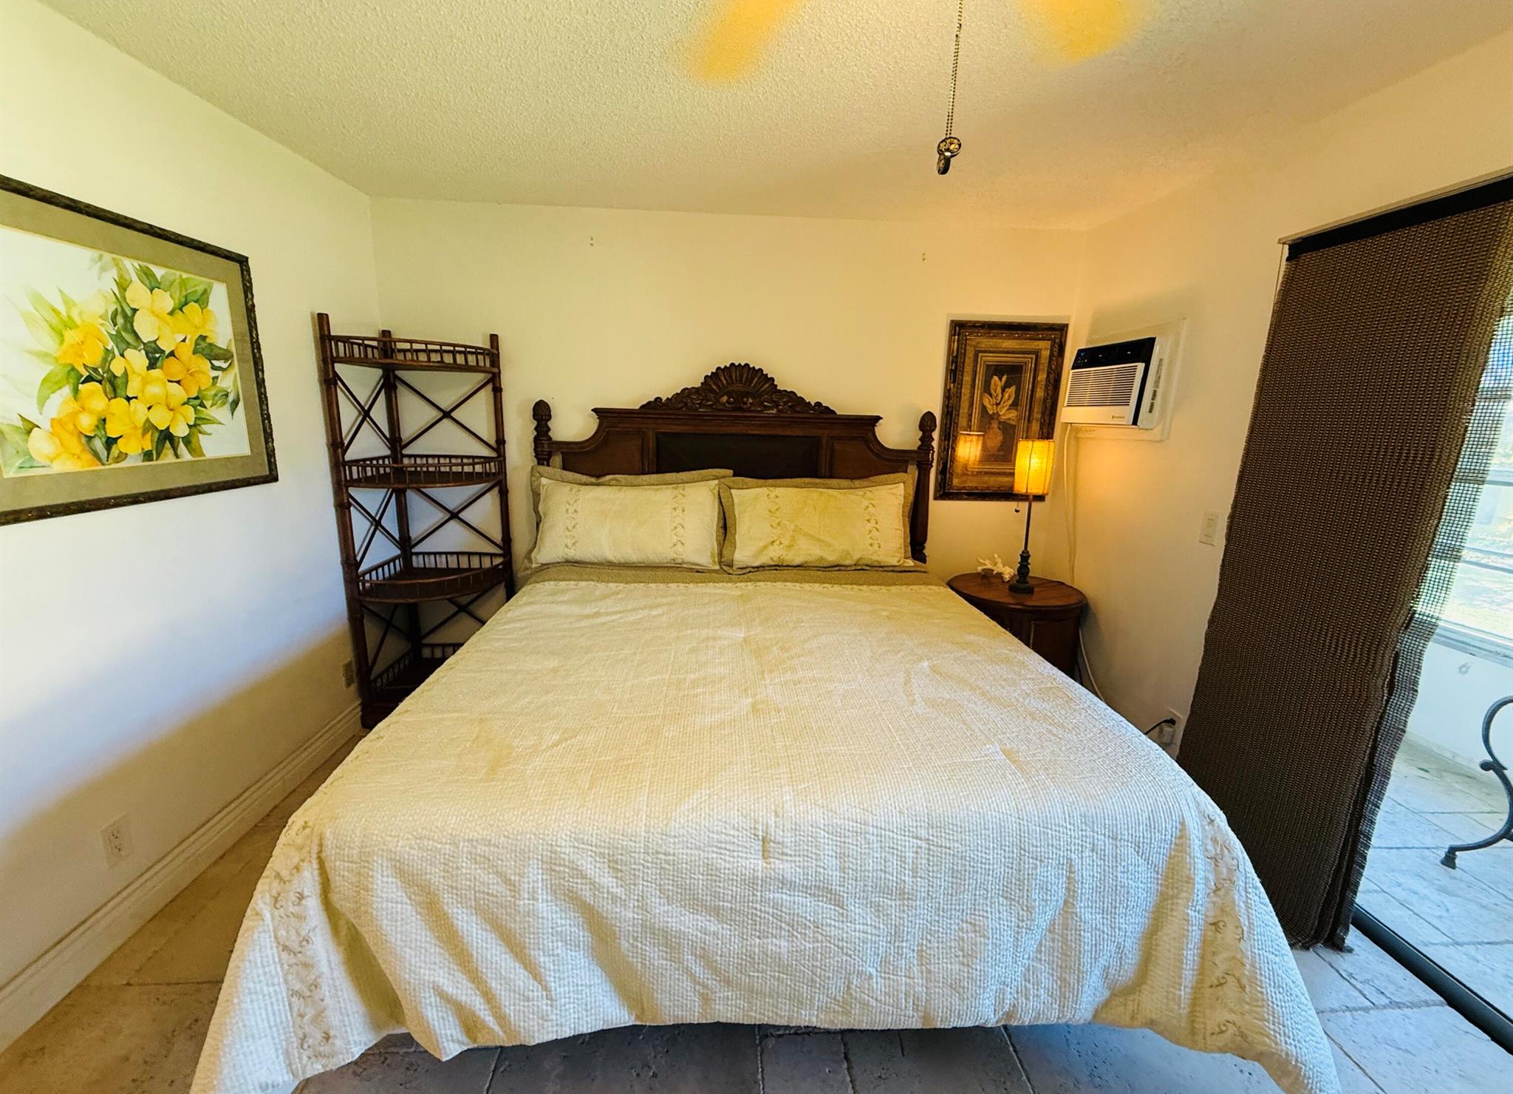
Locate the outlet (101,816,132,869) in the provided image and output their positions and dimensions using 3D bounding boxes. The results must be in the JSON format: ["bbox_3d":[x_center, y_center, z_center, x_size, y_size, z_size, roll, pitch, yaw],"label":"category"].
[{"bbox_3d":[-1.714,0.786,1.650,0.010,0.116,0.073,0,12,-4],"label":"outlet"}]

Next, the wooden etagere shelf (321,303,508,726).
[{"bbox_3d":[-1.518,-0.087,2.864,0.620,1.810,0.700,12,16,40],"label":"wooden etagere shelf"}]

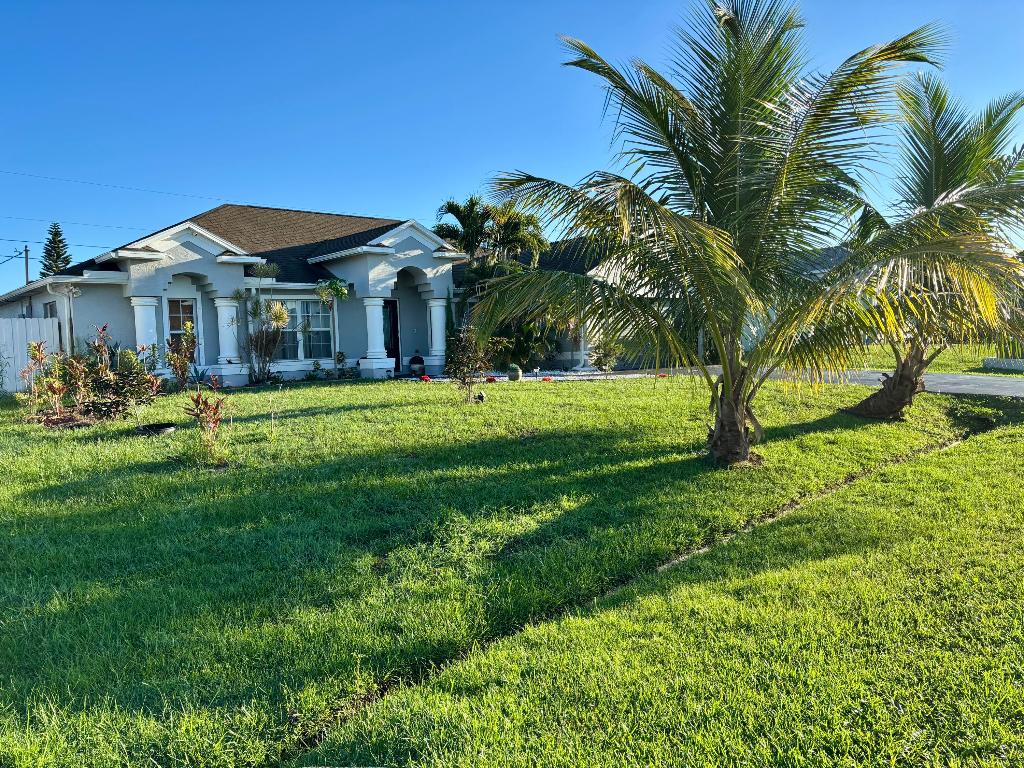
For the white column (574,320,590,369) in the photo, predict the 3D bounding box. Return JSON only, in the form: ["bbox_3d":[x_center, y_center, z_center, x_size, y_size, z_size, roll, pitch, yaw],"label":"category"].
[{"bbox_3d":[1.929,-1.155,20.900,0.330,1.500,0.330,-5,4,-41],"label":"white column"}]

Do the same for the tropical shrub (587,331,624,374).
[{"bbox_3d":[2.298,-0.754,18.700,0.850,1.080,0.850,-2,3,7],"label":"tropical shrub"}]

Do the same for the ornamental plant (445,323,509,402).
[{"bbox_3d":[-0.622,-0.349,13.100,1.080,1.330,1.050,-2,3,-3],"label":"ornamental plant"}]

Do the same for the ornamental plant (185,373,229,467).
[{"bbox_3d":[-3.138,0.385,7.900,0.460,0.930,0.460,-3,3,-22],"label":"ornamental plant"}]

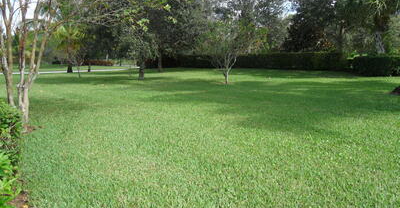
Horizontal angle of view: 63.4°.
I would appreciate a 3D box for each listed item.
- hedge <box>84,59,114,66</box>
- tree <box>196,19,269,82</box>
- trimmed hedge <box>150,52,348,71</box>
[{"bbox_3d":[-16.025,-6.608,52.091,4.780,1.200,1.800,0,8,0],"label":"hedge"},{"bbox_3d":[1.781,-2.888,18.275,4.000,3.560,3.800,0,8,0],"label":"tree"},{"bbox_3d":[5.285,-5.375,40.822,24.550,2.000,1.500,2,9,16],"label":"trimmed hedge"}]

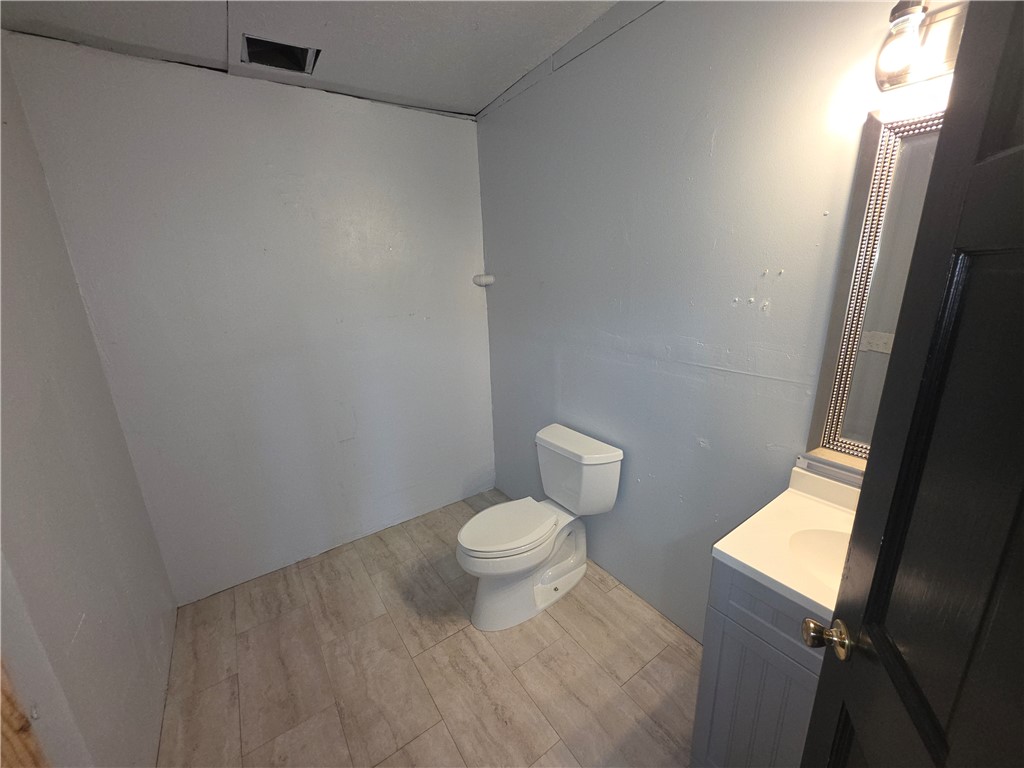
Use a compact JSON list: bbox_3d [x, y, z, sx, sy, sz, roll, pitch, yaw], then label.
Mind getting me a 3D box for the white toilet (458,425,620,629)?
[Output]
[{"bbox_3d":[0.093,0.695,1.877,0.751,0.742,0.475,-12,17,-34],"label":"white toilet"}]

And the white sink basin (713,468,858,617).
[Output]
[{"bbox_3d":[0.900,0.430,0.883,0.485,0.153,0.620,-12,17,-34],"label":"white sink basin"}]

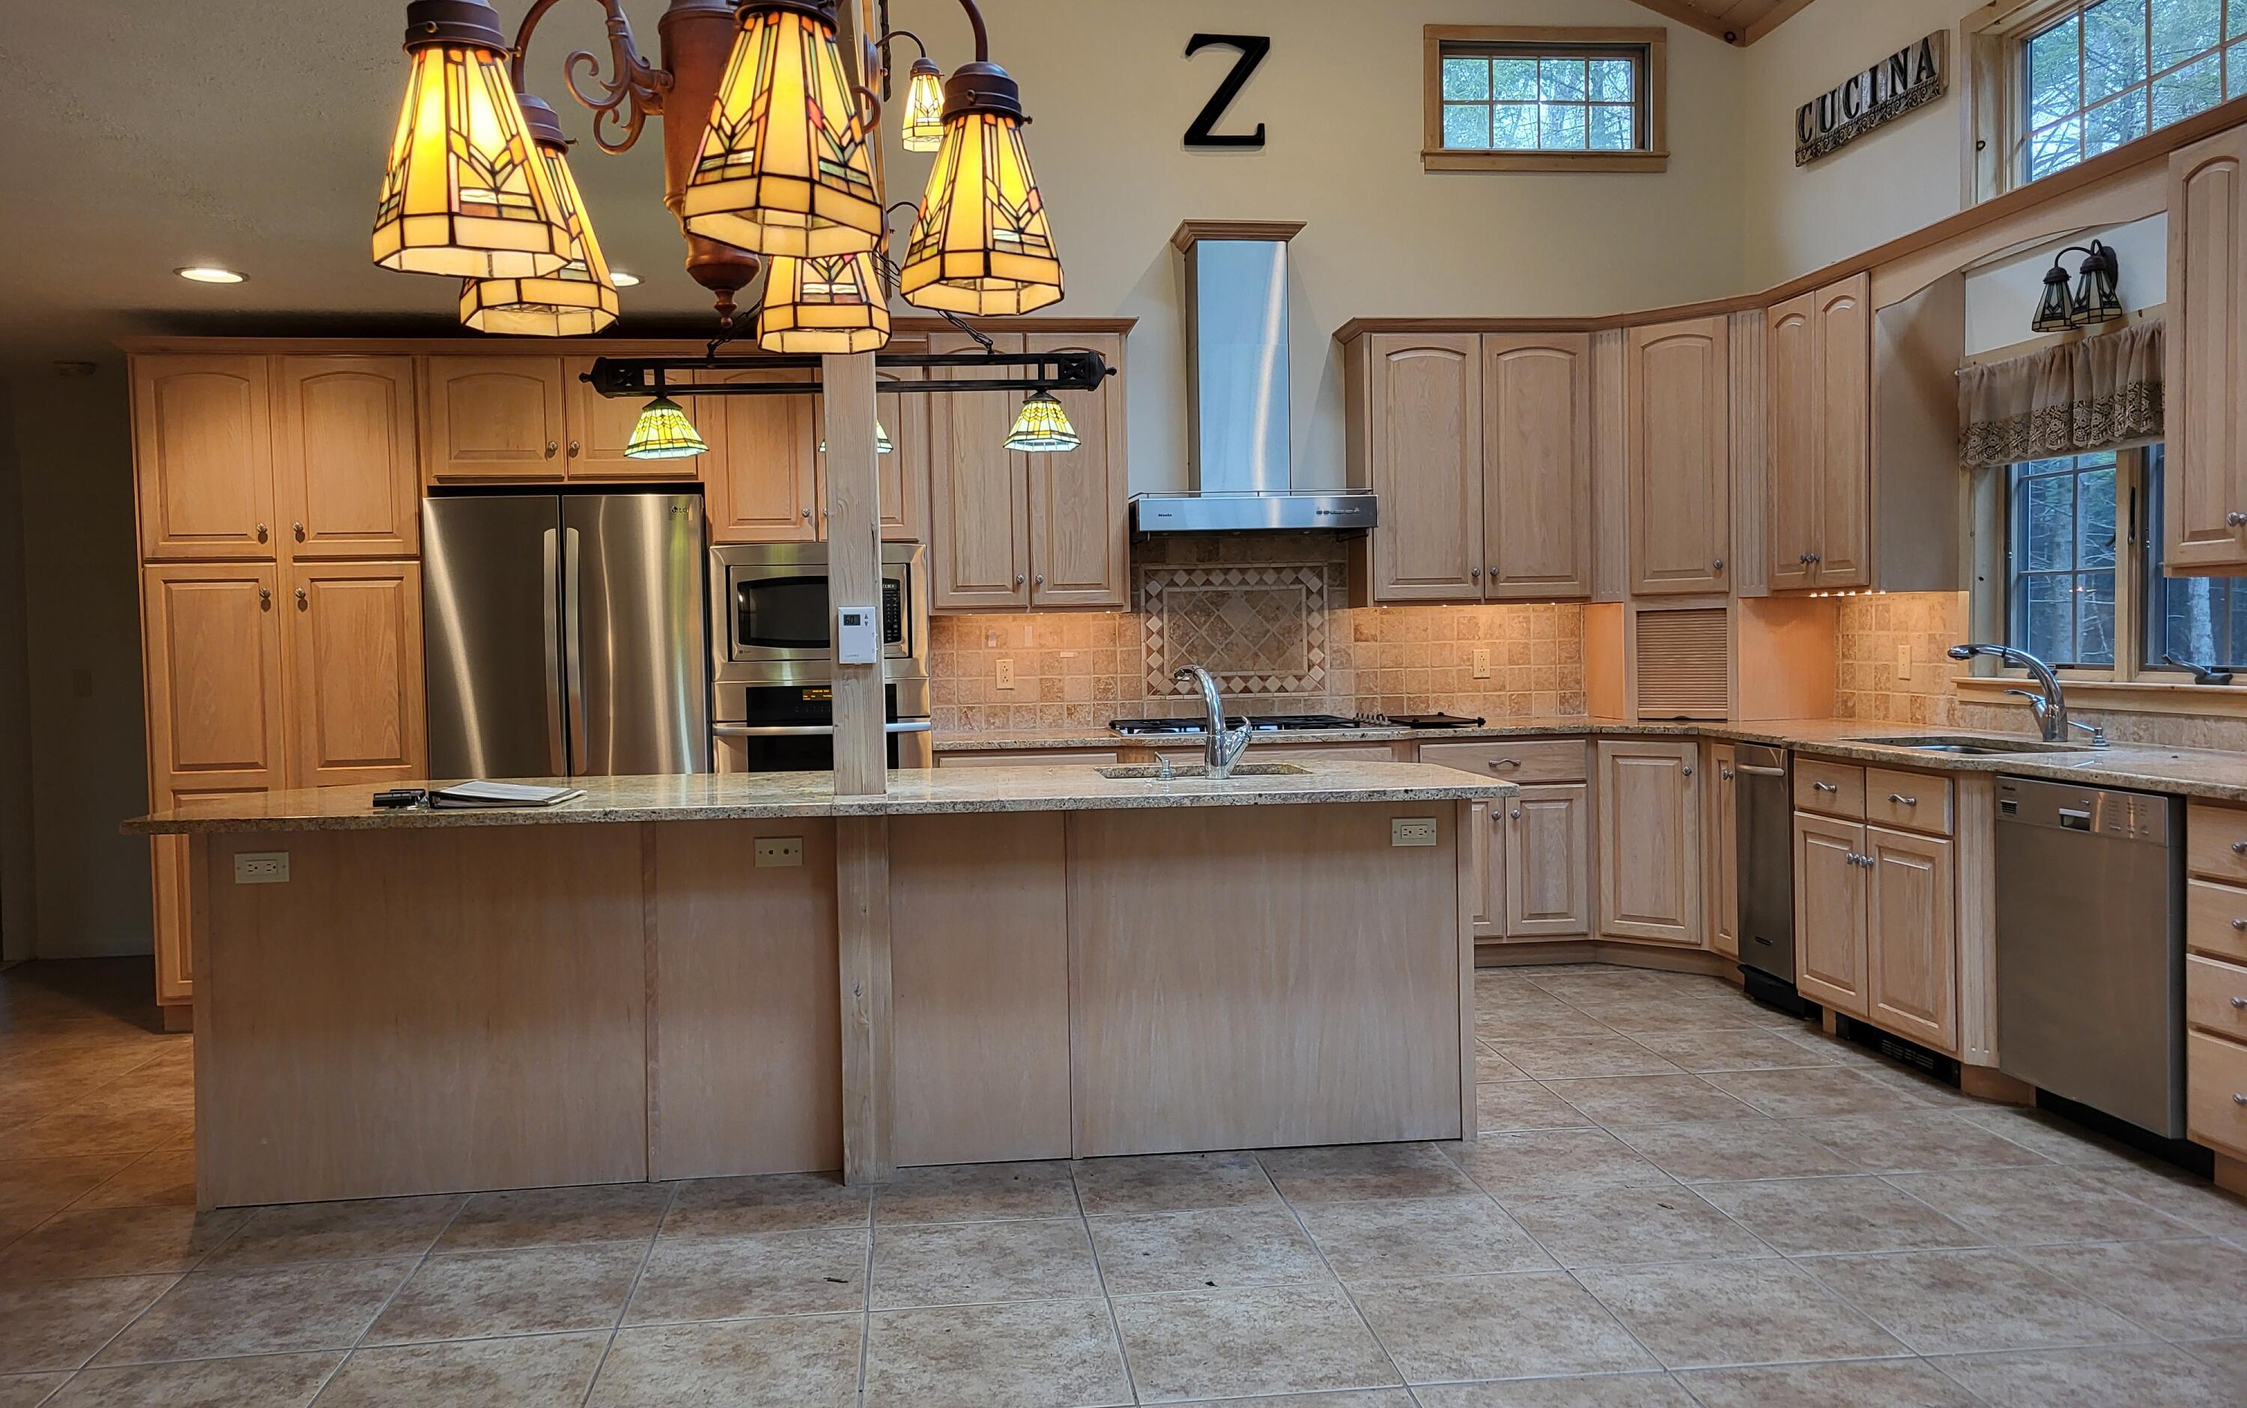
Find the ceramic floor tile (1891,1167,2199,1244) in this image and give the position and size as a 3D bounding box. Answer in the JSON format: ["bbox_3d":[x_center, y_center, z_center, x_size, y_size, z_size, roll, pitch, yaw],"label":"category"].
[{"bbox_3d":[1.989,1.097,3.685,0.457,0.010,0.457,-1,2,-7],"label":"ceramic floor tile"}]

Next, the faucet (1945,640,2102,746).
[{"bbox_3d":[2.528,-0.031,4.823,0.330,0.287,0.100,-1,2,5],"label":"faucet"}]

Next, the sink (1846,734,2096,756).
[{"bbox_3d":[2.371,0.215,4.763,0.430,0.190,0.700,-1,2,-7],"label":"sink"}]

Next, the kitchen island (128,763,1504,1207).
[{"bbox_3d":[-0.682,0.668,4.469,3.260,0.905,0.930,-1,2,-7],"label":"kitchen island"}]

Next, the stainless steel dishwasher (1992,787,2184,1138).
[{"bbox_3d":[2.656,0.595,4.198,0.590,0.790,0.600,-1,2,-7],"label":"stainless steel dishwasher"}]

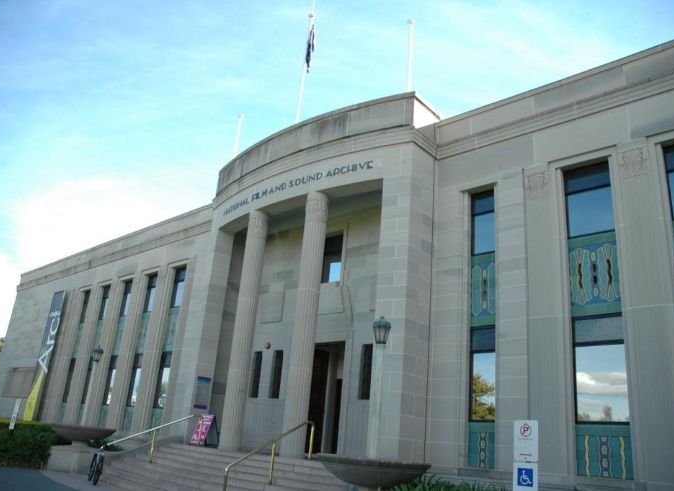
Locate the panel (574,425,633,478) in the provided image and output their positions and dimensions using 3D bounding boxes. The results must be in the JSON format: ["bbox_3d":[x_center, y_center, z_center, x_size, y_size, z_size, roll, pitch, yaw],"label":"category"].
[{"bbox_3d":[5.364,4.130,11.123,1.060,1.020,0.100,-13,-27,40],"label":"panel"}]

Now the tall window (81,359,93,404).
[{"bbox_3d":[-13.810,7.560,30.935,1.206,2.627,0.204,-13,-27,40],"label":"tall window"}]

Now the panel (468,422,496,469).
[{"bbox_3d":[3.360,4.628,12.859,0.690,1.010,0.100,-13,-27,40],"label":"panel"}]

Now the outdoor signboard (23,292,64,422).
[{"bbox_3d":[-16.224,6.007,30.642,1.370,7.100,0.180,-13,-27,40],"label":"outdoor signboard"}]

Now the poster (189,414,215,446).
[{"bbox_3d":[-4.401,6.183,18.457,0.662,1.018,0.713,-7,-23,29],"label":"poster"}]

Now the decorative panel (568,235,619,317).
[{"bbox_3d":[5.753,0.630,12.382,1.050,1.900,0.100,-13,-27,40],"label":"decorative panel"}]

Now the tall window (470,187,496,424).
[{"bbox_3d":[4.195,1.553,15.909,0.774,6.781,0.204,-13,-27,40],"label":"tall window"}]

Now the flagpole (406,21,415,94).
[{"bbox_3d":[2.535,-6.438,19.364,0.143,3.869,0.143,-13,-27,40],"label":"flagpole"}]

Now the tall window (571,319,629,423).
[{"bbox_3d":[6.282,2.933,13.206,1.206,2.586,0.204,-13,-27,40],"label":"tall window"}]

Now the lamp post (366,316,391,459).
[{"bbox_3d":[0.843,3.073,11.393,0.387,3.217,0.387,-13,-27,40],"label":"lamp post"}]

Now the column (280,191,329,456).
[{"bbox_3d":[-0.931,2.244,17.510,0.753,8.298,0.753,5,-20,2],"label":"column"}]

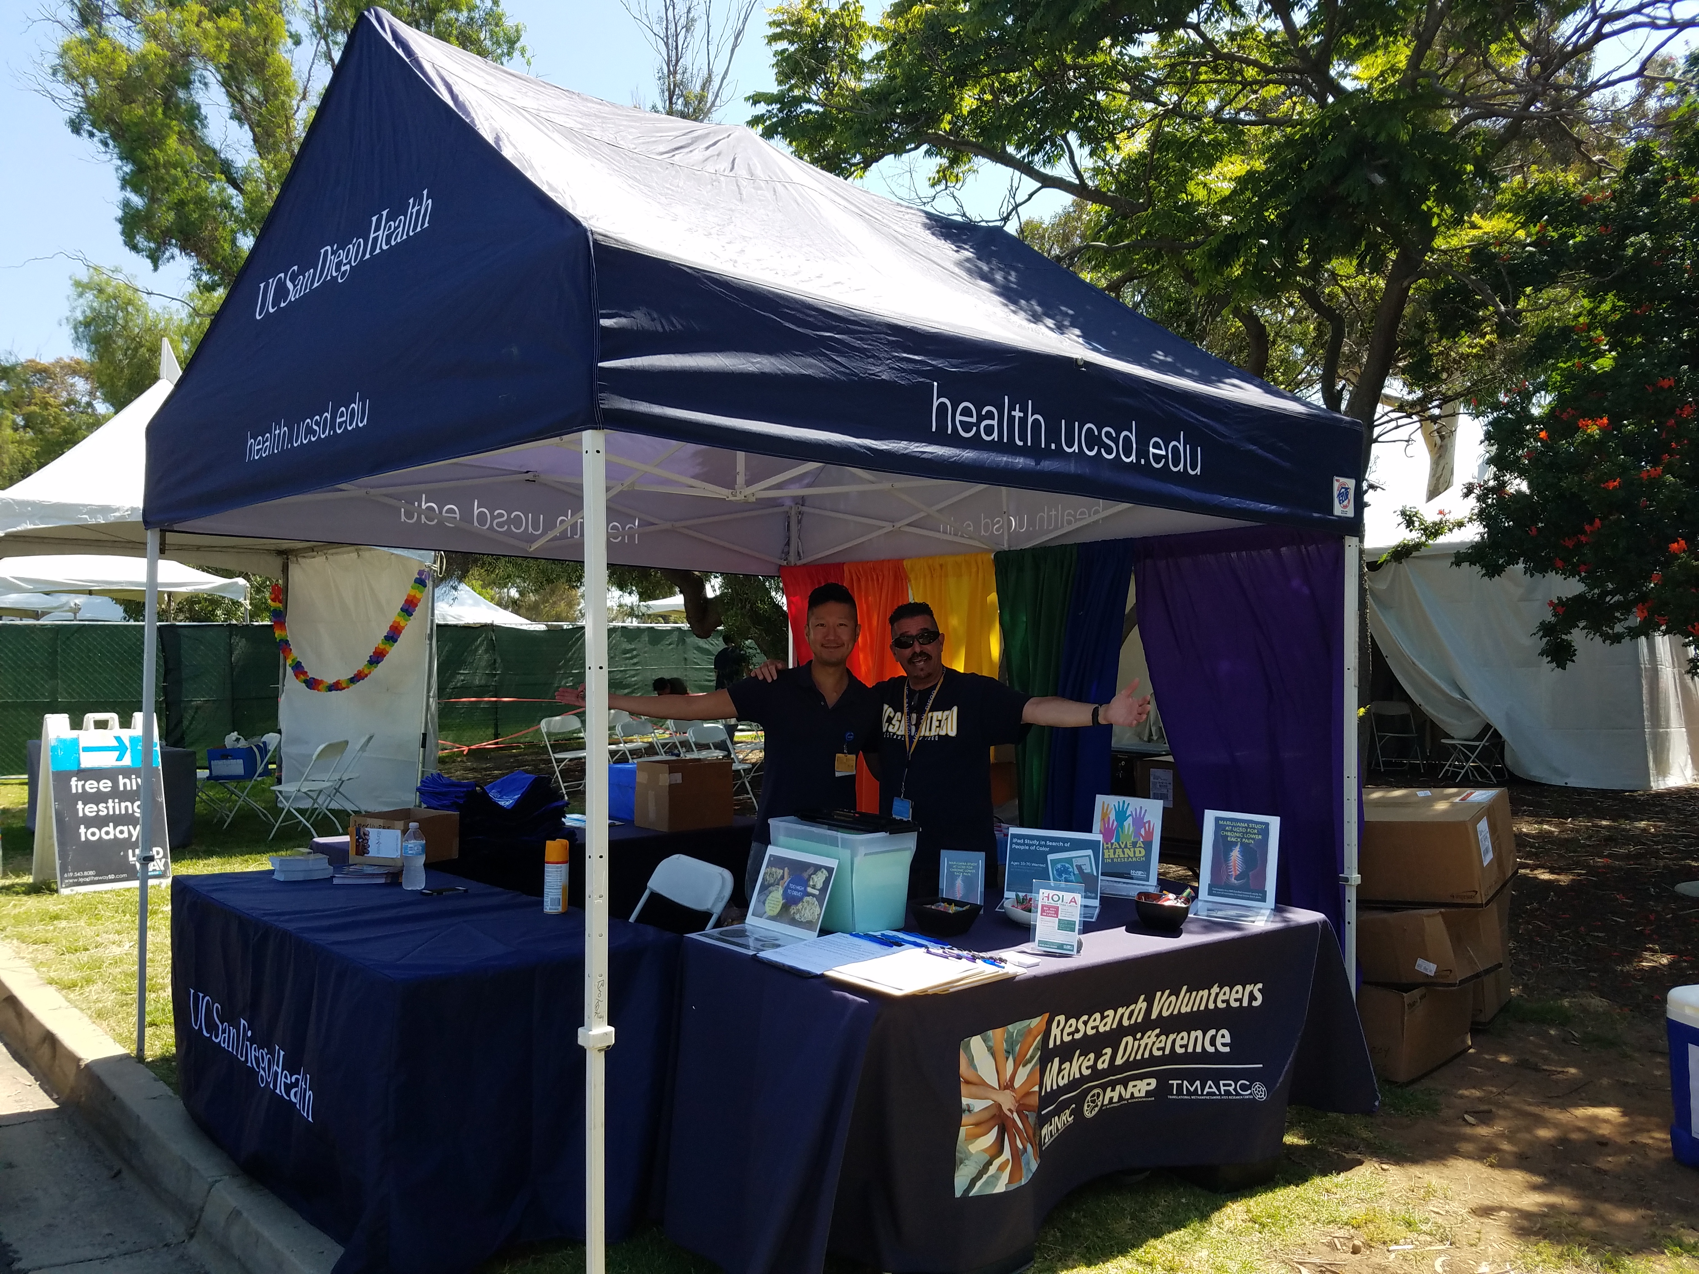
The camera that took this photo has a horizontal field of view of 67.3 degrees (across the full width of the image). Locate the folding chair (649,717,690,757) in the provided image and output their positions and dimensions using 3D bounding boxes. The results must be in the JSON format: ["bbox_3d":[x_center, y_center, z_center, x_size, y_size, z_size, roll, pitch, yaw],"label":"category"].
[{"bbox_3d":[-2.006,1.261,14.486,0.480,0.790,0.450,0,-1,40],"label":"folding chair"}]

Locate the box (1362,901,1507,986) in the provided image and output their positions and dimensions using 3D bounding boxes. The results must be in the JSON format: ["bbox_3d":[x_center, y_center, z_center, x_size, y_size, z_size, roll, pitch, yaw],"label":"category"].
[{"bbox_3d":[2.154,1.122,4.807,0.430,0.255,0.440,0,-1,42],"label":"box"}]

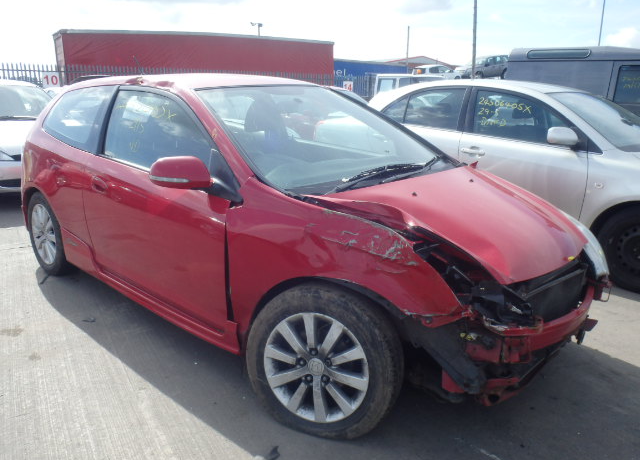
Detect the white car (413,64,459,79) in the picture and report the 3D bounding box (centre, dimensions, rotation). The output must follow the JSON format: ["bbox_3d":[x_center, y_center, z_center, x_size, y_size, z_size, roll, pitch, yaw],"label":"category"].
[{"bbox_3d":[9.040,-12.015,40.000,4.000,1.480,1.680,-8,17,-29],"label":"white car"}]

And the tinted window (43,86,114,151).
[{"bbox_3d":[-1.583,-0.736,3.354,0.101,0.394,0.889,11,2,-45],"label":"tinted window"}]

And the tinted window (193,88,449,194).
[{"bbox_3d":[0.041,-0.555,2.811,1.303,0.131,0.909,-15,49,-45],"label":"tinted window"}]

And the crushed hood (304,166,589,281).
[{"bbox_3d":[0.693,-0.084,2.326,0.838,0.222,1.242,30,30,35],"label":"crushed hood"}]

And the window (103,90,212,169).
[{"bbox_3d":[-0.836,-0.525,2.675,1.121,0.414,0.091,14,2,41],"label":"window"}]

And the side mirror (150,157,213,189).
[{"bbox_3d":[-0.583,-0.236,2.168,0.131,0.136,0.227,14,20,41],"label":"side mirror"}]

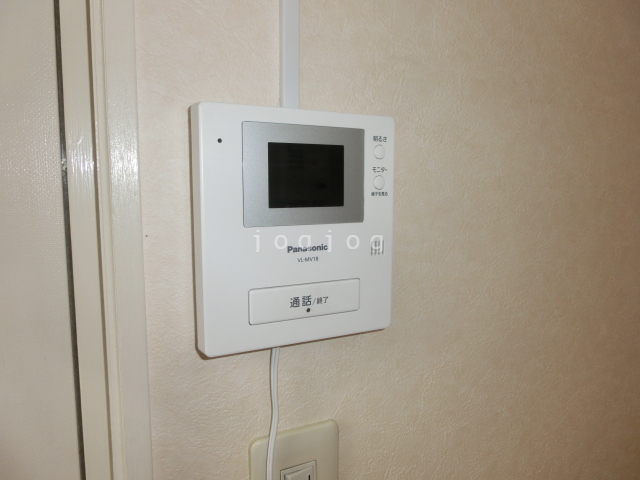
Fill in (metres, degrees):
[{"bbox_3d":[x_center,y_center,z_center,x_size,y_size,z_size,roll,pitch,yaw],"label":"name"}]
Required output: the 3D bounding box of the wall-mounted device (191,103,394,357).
[{"bbox_3d":[-0.014,-0.008,0.294,0.132,0.149,0.026,-3,8,-25],"label":"wall-mounted device"}]

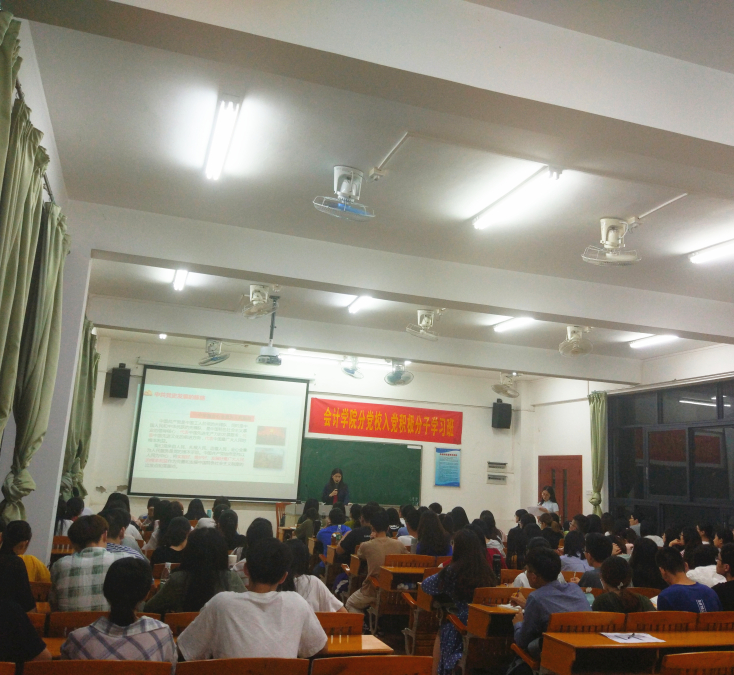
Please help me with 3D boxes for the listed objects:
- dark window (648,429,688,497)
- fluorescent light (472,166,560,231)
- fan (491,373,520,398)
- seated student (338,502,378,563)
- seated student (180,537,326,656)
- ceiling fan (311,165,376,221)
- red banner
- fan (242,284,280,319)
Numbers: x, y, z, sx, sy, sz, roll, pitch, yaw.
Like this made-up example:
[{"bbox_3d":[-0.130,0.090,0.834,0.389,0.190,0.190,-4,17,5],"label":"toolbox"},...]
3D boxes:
[{"bbox_3d":[4.637,1.939,11.198,0.070,1.030,0.880,7,-11,-17],"label":"dark window"},{"bbox_3d":[1.093,-0.997,5.502,0.160,0.090,1.220,7,-11,-17],"label":"fluorescent light"},{"bbox_3d":[2.218,0.777,11.633,0.480,0.420,0.460,0,-11,20],"label":"fan"},{"bbox_3d":[-0.106,2.473,7.892,0.520,1.260,0.750,7,-12,-17],"label":"seated student"},{"bbox_3d":[-0.512,1.445,2.919,0.580,1.250,0.750,7,-12,-17],"label":"seated student"},{"bbox_3d":[-0.153,-1.000,5.188,0.460,0.380,0.450,6,-11,-11],"label":"ceiling fan"},{"bbox_3d":[0.419,1.628,13.982,3.092,0.638,0.020,7,-12,-17],"label":"red banner"},{"bbox_3d":[-1.295,-0.422,8.810,0.440,0.410,0.440,3,-11,1],"label":"fan"}]

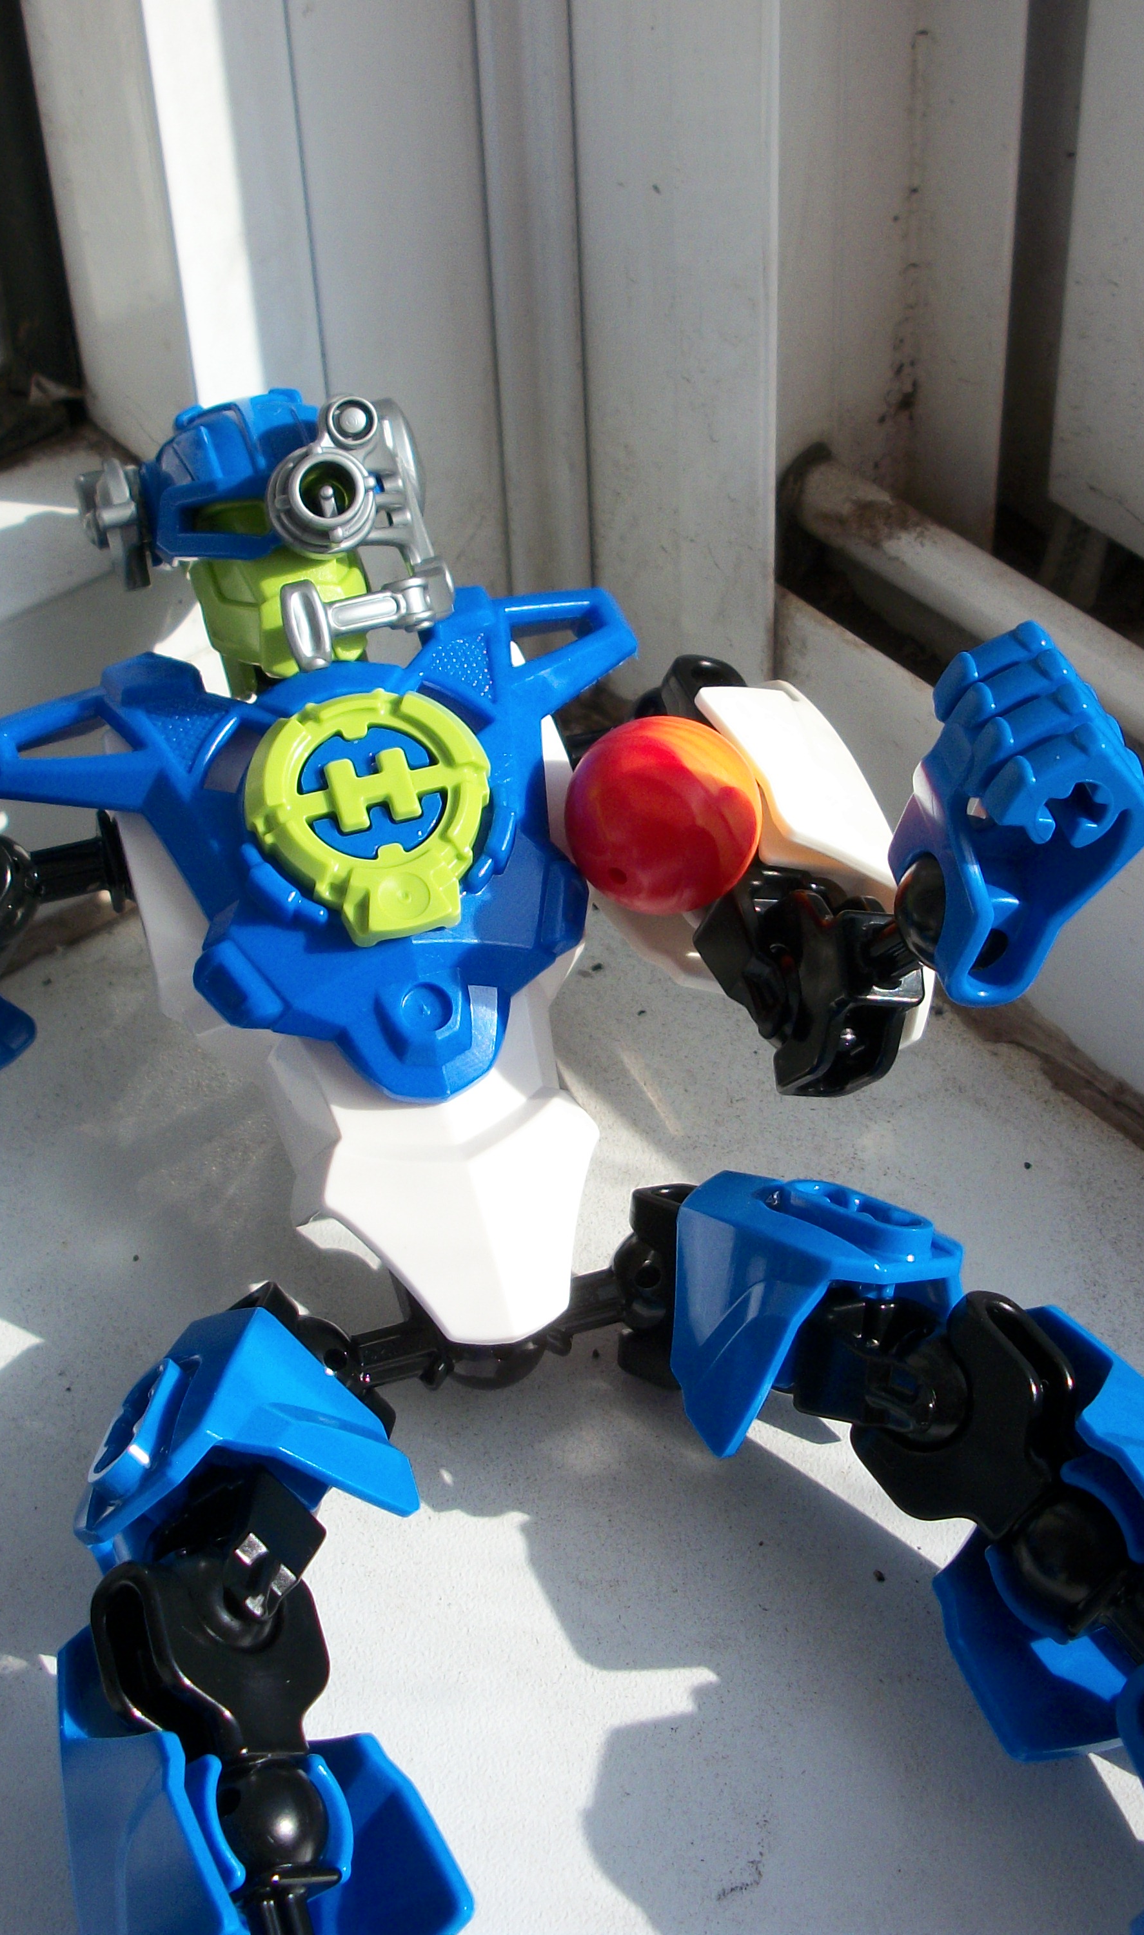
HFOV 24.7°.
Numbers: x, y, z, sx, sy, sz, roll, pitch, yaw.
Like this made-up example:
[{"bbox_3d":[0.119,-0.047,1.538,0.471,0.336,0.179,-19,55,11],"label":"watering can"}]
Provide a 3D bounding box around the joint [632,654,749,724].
[{"bbox_3d":[0.011,-0.025,0.238,0.011,0.010,0.009,-11,72,-10],"label":"joint"}]

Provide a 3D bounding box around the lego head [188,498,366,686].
[{"bbox_3d":[-0.027,-0.035,0.236,0.016,0.019,0.017,-10,6,-19],"label":"lego head"}]

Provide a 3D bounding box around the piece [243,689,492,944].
[{"bbox_3d":[-0.017,-0.013,0.225,0.020,0.006,0.022,-11,72,-10],"label":"piece"}]

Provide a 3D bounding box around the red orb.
[{"bbox_3d":[0.008,-0.013,0.220,0.017,0.017,0.017,-3,38,0],"label":"red orb"}]

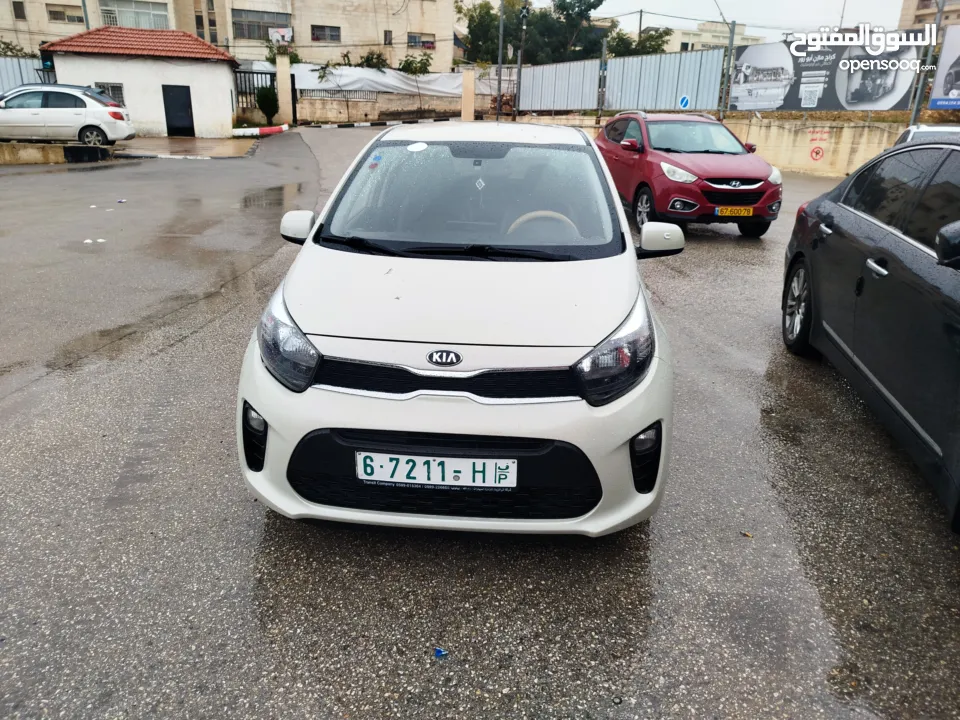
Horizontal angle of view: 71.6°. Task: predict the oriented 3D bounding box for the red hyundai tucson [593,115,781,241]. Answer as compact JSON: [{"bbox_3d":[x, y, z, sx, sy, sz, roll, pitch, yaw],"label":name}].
[{"bbox_3d":[2.982,-2.988,10.378,1.880,1.665,4.410,-1,20,-6],"label":"red hyundai tucson"}]

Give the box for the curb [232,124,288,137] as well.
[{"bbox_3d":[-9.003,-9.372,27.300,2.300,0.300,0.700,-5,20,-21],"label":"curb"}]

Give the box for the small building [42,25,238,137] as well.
[{"bbox_3d":[-13.068,-11.059,26.553,6.550,3.980,3.750,-3,19,-16],"label":"small building"}]

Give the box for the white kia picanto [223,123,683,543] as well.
[{"bbox_3d":[0.020,-0.531,3.702,1.660,1.485,3.595,3,20,4],"label":"white kia picanto"}]

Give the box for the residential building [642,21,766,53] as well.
[{"bbox_3d":[28.195,-37.718,88.422,14.000,11.574,10.500,-4,19,-18],"label":"residential building"}]

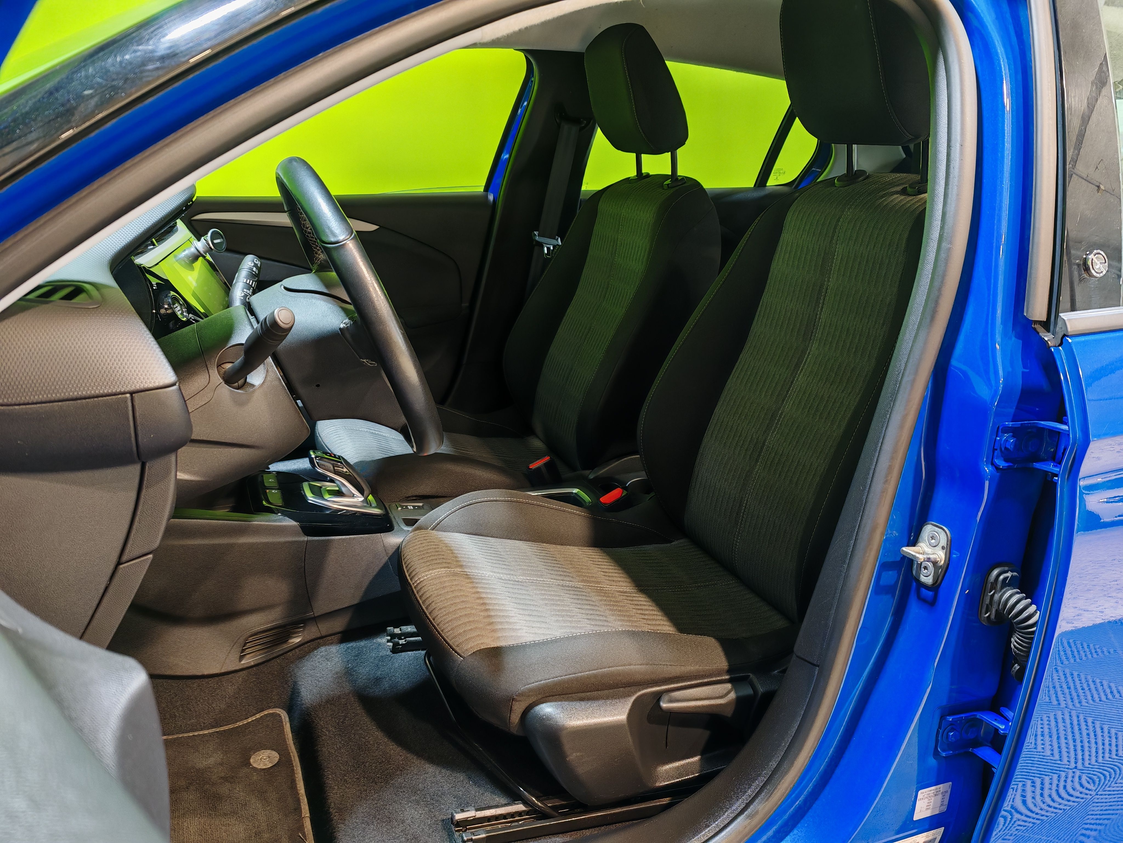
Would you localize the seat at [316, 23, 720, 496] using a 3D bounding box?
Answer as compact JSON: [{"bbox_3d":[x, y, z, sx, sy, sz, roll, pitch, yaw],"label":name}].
[{"bbox_3d":[-0.101,-0.283,1.764,0.810,1.000,0.530,-5,19,-21],"label":"seat"}]

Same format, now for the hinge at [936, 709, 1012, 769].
[{"bbox_3d":[0.450,0.345,0.942,0.075,0.054,0.052,-5,19,-21],"label":"hinge"}]

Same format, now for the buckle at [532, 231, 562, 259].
[{"bbox_3d":[-0.034,-0.402,1.998,0.066,0.054,0.020,8,14,-25],"label":"buckle"}]

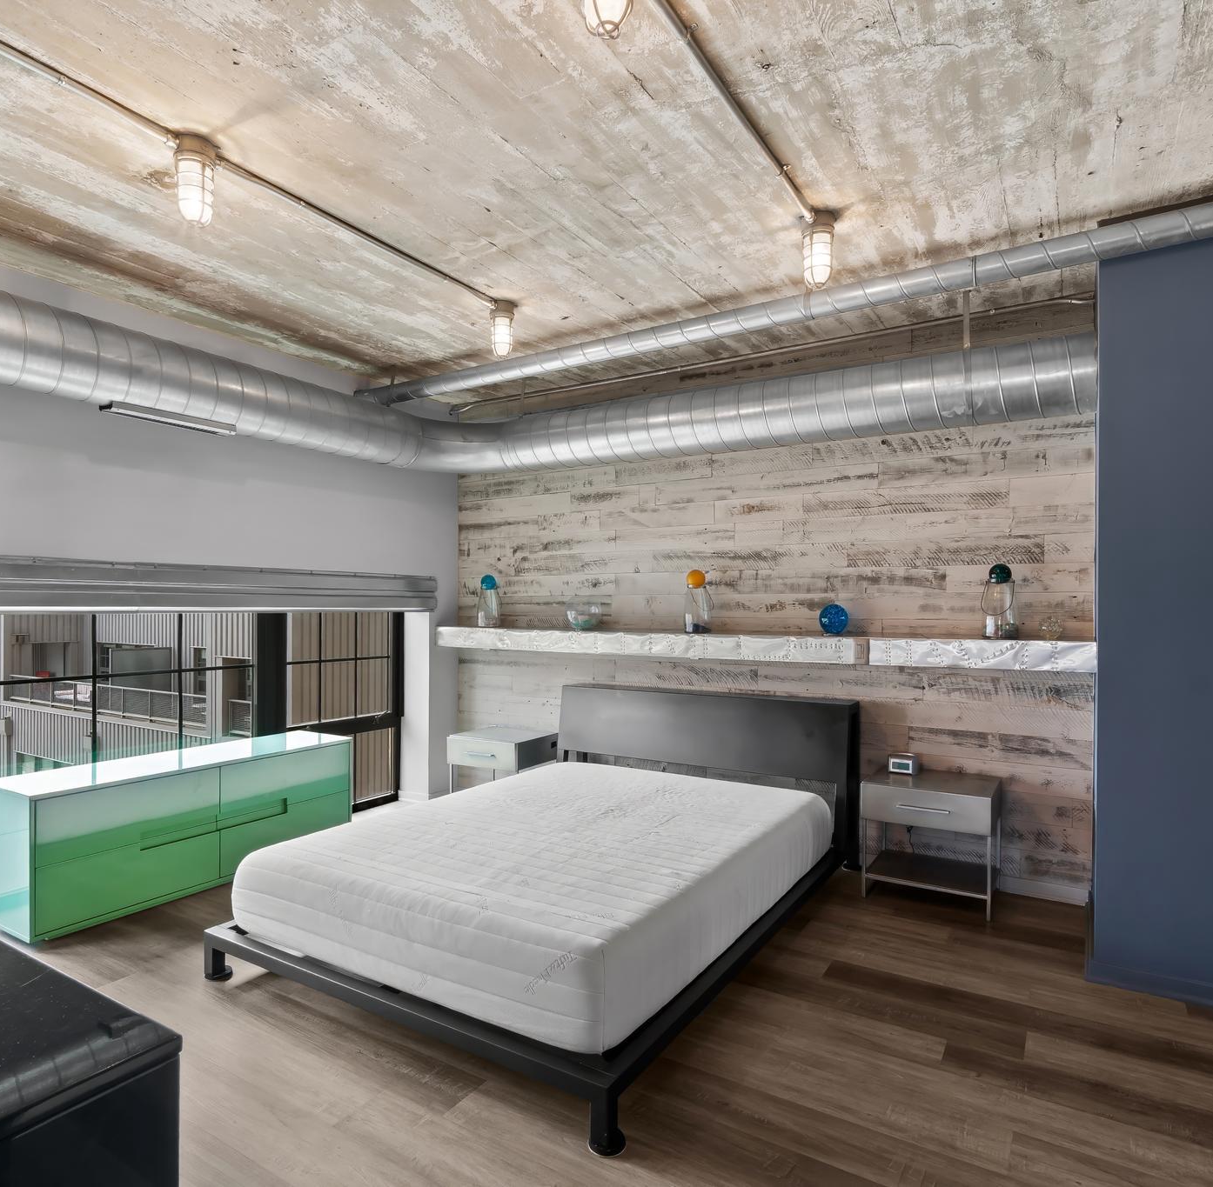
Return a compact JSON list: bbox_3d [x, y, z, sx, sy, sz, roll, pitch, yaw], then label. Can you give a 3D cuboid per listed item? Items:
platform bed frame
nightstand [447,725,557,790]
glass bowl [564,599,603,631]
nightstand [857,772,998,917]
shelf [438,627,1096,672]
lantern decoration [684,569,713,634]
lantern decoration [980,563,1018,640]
[{"bbox_3d":[-0.063,0.986,3.308,1.729,0.856,2.466,0,-1,32],"label":"platform bed frame"},{"bbox_3d":[-0.650,1.161,4.692,0.545,0.535,0.424,0,-1,31],"label":"nightstand"},{"bbox_3d":[-0.141,0.130,4.696,0.229,0.207,0.229,0,-1,0],"label":"glass bowl"},{"bbox_3d":[1.542,1.160,3.521,0.538,0.533,0.420,0,-1,32],"label":"nightstand"},{"bbox_3d":[0.514,0.290,4.300,3.861,0.136,0.219,0,-1,32],"label":"shelf"},{"bbox_3d":[0.532,0.046,4.285,0.155,0.366,0.155,0,-1,0],"label":"lantern decoration"},{"bbox_3d":[1.844,0.037,3.481,0.156,0.356,0.156,0,-1,32],"label":"lantern decoration"}]

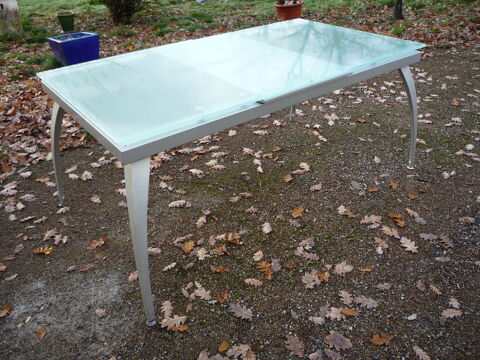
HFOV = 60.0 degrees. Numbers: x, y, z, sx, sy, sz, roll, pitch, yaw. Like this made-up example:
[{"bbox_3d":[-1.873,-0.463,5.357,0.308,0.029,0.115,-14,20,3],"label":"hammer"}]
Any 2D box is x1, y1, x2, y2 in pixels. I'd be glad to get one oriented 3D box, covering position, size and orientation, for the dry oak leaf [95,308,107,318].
[{"bbox_3d":[-0.558,0.533,1.681,0.053,0.015,0.032,12,35,20],"label":"dry oak leaf"}]

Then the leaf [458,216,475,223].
[{"bbox_3d":[1.193,0.206,2.197,0.082,0.016,0.044,2,33,5],"label":"leaf"}]

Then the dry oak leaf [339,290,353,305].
[{"bbox_3d":[0.451,0.498,1.767,0.055,0.020,0.077,-10,34,-15],"label":"dry oak leaf"}]

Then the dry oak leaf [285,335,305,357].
[{"bbox_3d":[0.205,0.626,1.570,0.071,0.020,0.106,-15,35,-21],"label":"dry oak leaf"}]

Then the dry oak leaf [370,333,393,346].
[{"bbox_3d":[0.543,0.611,1.593,0.088,0.018,0.050,-7,32,-10],"label":"dry oak leaf"}]

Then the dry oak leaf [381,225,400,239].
[{"bbox_3d":[0.771,0.266,2.138,0.058,0.018,0.115,-16,35,-22],"label":"dry oak leaf"}]

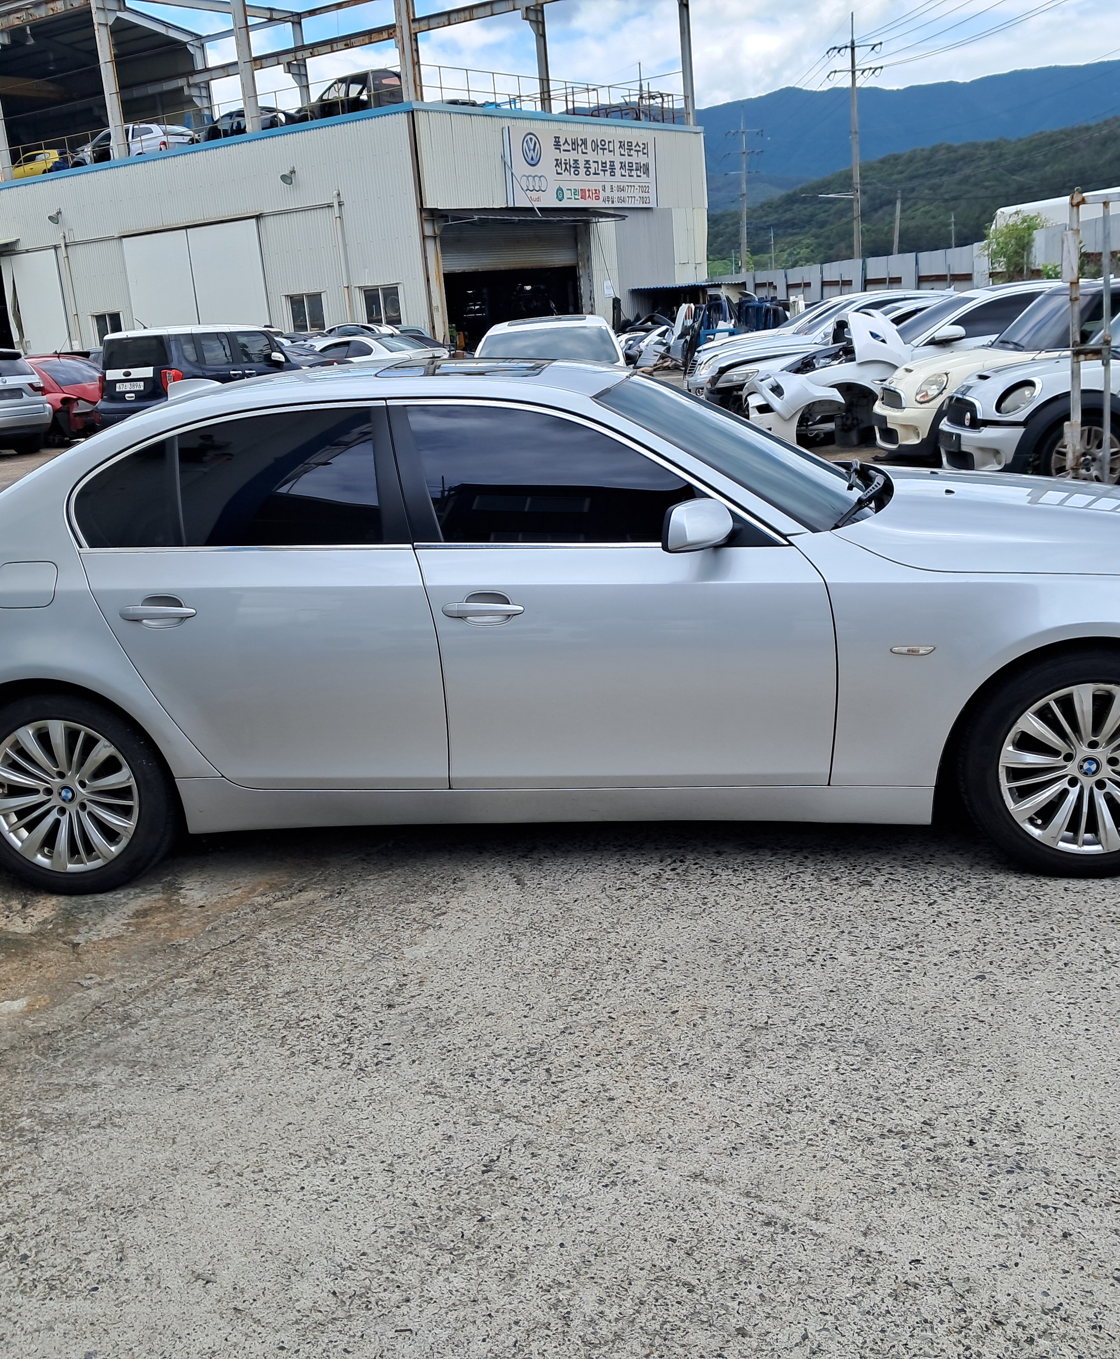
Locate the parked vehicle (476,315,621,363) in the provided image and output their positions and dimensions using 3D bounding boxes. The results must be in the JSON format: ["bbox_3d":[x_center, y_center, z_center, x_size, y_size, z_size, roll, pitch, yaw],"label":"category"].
[{"bbox_3d":[-0.081,-3.012,14.720,1.830,1.460,4.750,-5,15,1],"label":"parked vehicle"}]

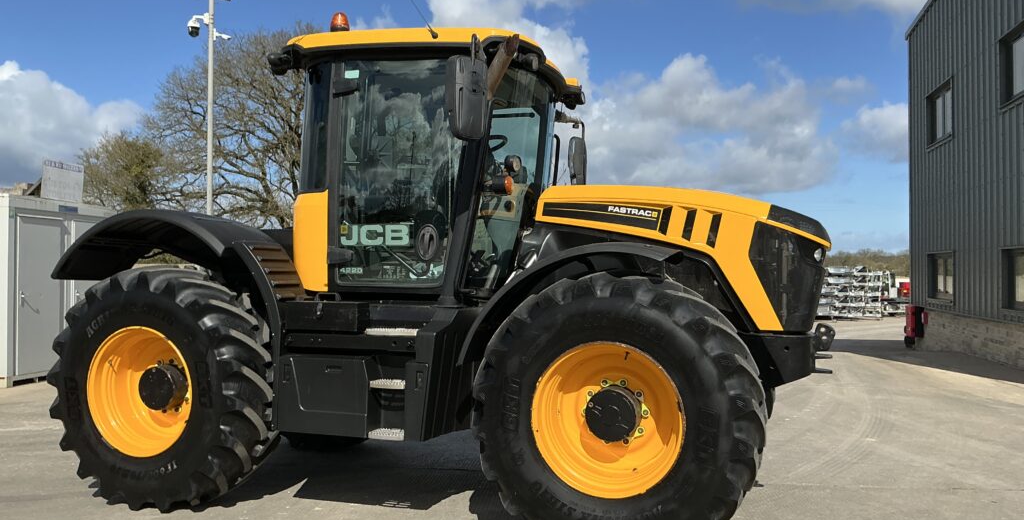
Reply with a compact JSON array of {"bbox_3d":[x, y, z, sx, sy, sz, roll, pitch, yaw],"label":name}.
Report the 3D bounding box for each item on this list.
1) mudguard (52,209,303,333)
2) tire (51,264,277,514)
[{"bbox_3d":[-2.160,0.068,5.468,1.727,0.768,0.576,0,-1,17],"label":"mudguard"},{"bbox_3d":[-2.244,0.815,5.406,1.586,1.565,0.596,0,-1,17],"label":"tire"}]

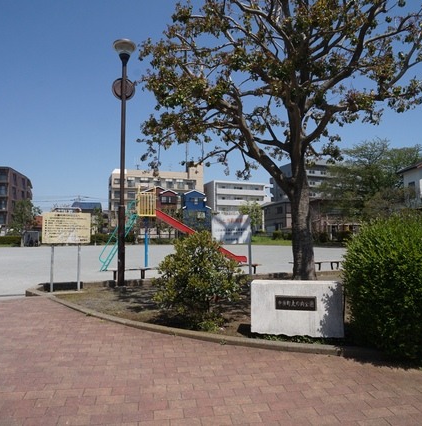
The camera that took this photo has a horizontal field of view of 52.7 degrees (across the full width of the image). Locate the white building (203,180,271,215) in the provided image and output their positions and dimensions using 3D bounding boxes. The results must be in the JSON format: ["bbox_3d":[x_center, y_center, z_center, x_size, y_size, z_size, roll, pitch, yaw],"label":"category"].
[{"bbox_3d":[7.000,-0.002,118.704,16.800,15.900,11.000,1,-4,-20],"label":"white building"}]

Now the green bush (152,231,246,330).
[{"bbox_3d":[-0.150,0.738,5.066,1.120,1.080,1.100,0,-3,0],"label":"green bush"}]

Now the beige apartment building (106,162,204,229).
[{"bbox_3d":[-15.200,-3.700,116.500,25.000,17.300,10.500,1,-4,-20],"label":"beige apartment building"}]

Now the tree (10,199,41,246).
[{"bbox_3d":[-21.750,1.105,50.021,3.500,5.650,3.500,0,-3,0],"label":"tree"}]

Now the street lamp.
[{"bbox_3d":[-1.690,-0.966,8.120,0.420,4.720,0.420,0,-3,0],"label":"street lamp"}]

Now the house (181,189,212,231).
[{"bbox_3d":[-3.000,0.901,78.582,5.100,9.400,8.000,1,-3,-14],"label":"house"}]

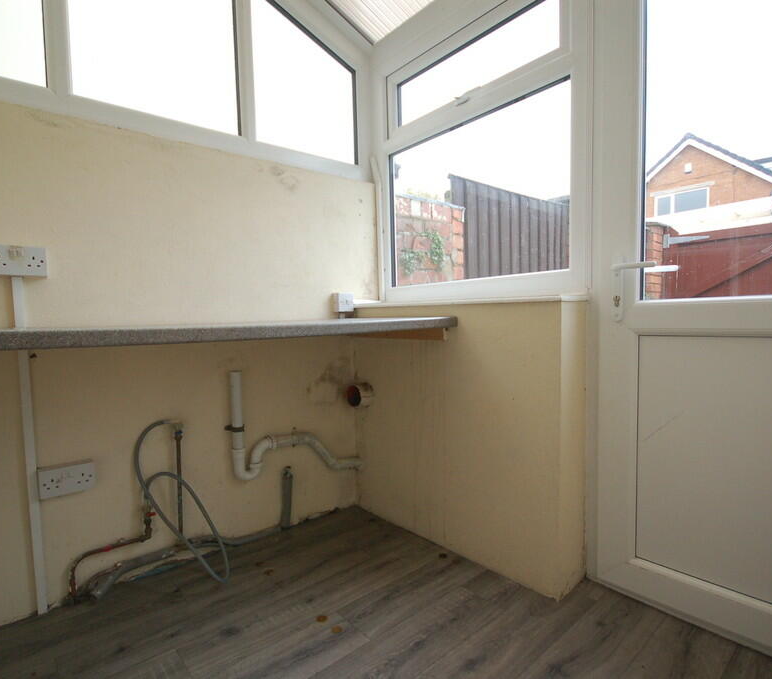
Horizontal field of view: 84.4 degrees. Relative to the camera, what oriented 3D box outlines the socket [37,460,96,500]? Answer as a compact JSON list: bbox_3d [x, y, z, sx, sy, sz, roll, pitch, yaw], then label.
[{"bbox_3d":[-1.054,0.461,1.409,0.145,0.087,0.045,-3,4,-37],"label":"socket"}]

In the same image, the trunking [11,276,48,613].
[{"bbox_3d":[-1.136,0.350,1.360,0.025,1.092,0.017,-4,4,-37],"label":"trunking"}]

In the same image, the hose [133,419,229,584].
[{"bbox_3d":[-0.733,0.593,1.518,0.267,0.583,0.230,-3,4,-37],"label":"hose"}]

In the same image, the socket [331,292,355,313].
[{"bbox_3d":[-0.202,-0.175,2.029,0.085,0.087,0.047,-3,4,-37],"label":"socket"}]

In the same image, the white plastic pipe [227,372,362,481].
[{"bbox_3d":[-0.366,0.387,1.895,0.630,0.547,0.080,-3,4,-37],"label":"white plastic pipe"}]

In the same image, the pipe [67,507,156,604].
[{"bbox_3d":[-0.951,0.743,1.483,0.261,0.265,0.055,-3,4,-37],"label":"pipe"}]

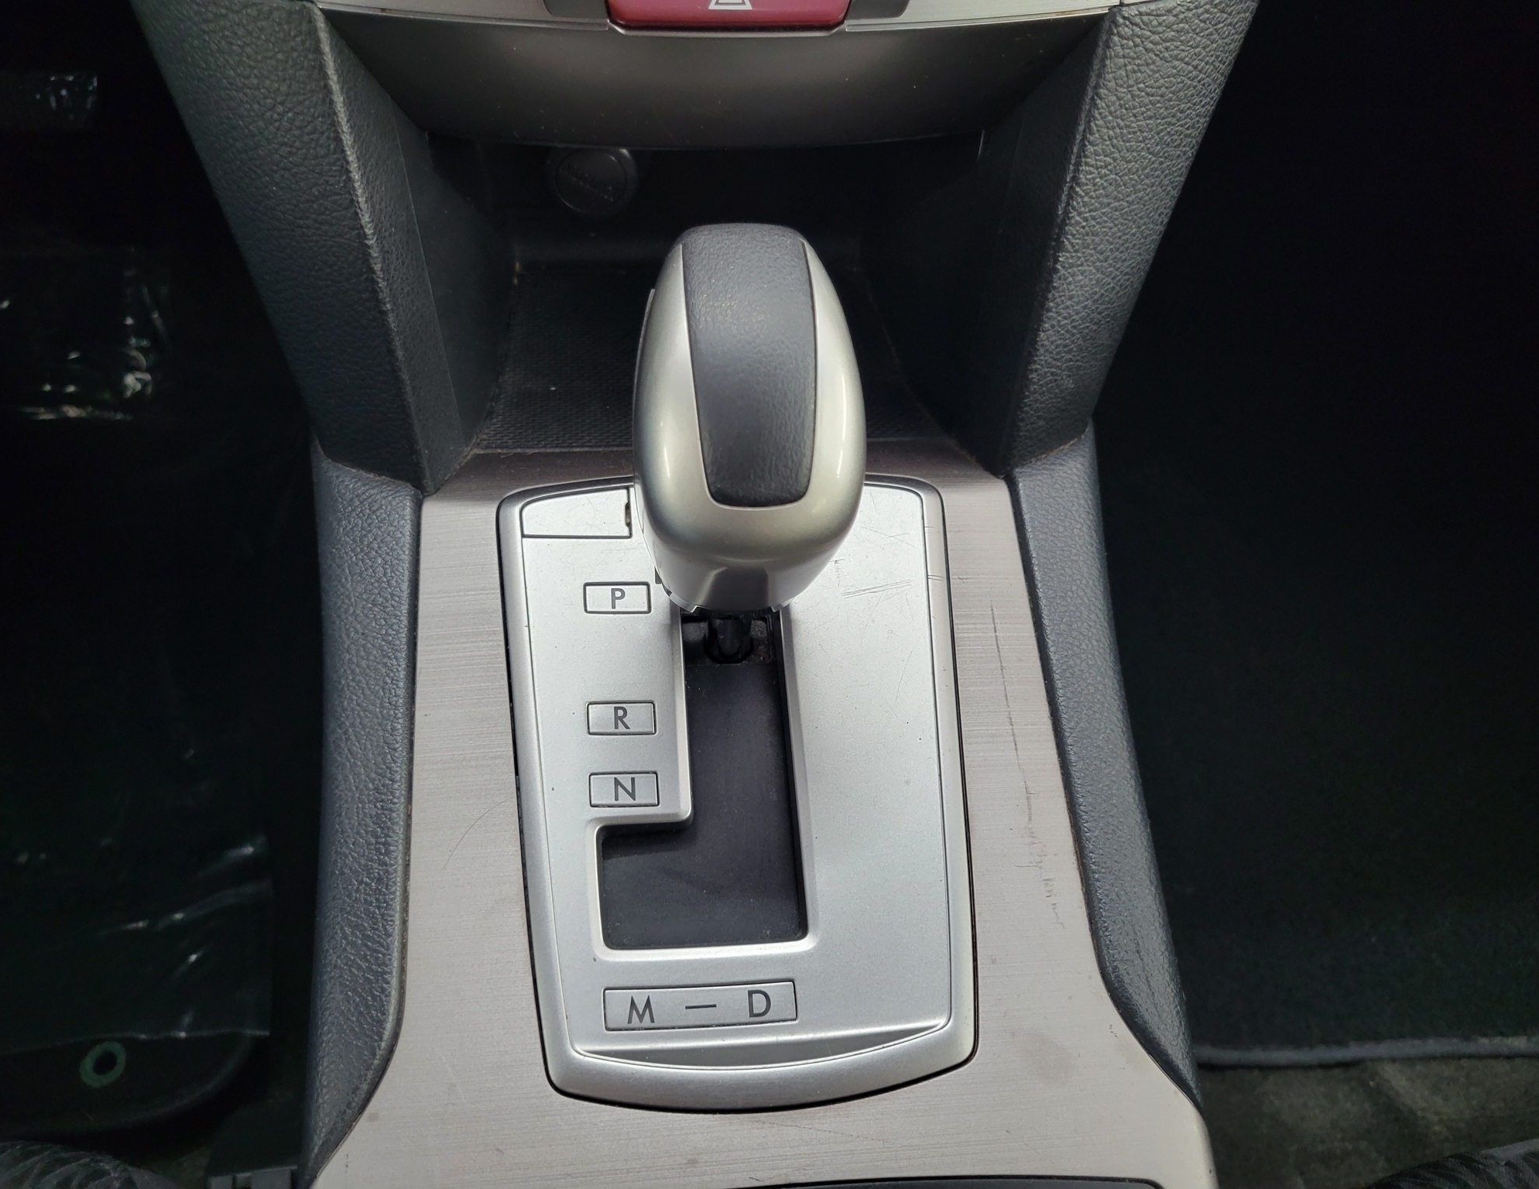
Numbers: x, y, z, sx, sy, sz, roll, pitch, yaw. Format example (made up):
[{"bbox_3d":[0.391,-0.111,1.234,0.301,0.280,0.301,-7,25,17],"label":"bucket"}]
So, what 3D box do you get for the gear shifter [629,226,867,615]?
[{"bbox_3d":[-0.005,-0.042,0.298,0.056,0.093,0.067,-3,66,0],"label":"gear shifter"}]

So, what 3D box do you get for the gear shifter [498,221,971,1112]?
[{"bbox_3d":[-0.012,0.023,0.286,0.134,0.111,0.195,-3,71,0],"label":"gear shifter"}]

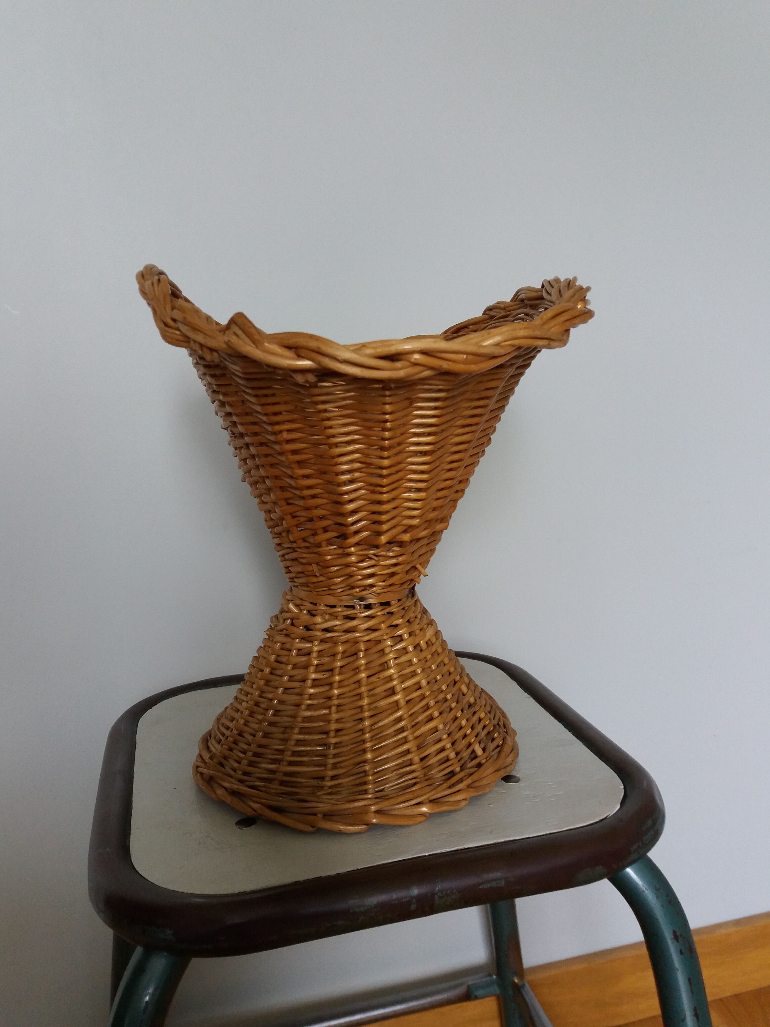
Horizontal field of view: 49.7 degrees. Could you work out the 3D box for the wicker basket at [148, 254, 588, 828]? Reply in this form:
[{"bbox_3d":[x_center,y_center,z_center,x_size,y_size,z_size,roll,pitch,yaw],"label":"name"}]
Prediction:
[{"bbox_3d":[0.000,-0.001,0.517,0.273,0.301,0.235,-4,10,-9],"label":"wicker basket"}]

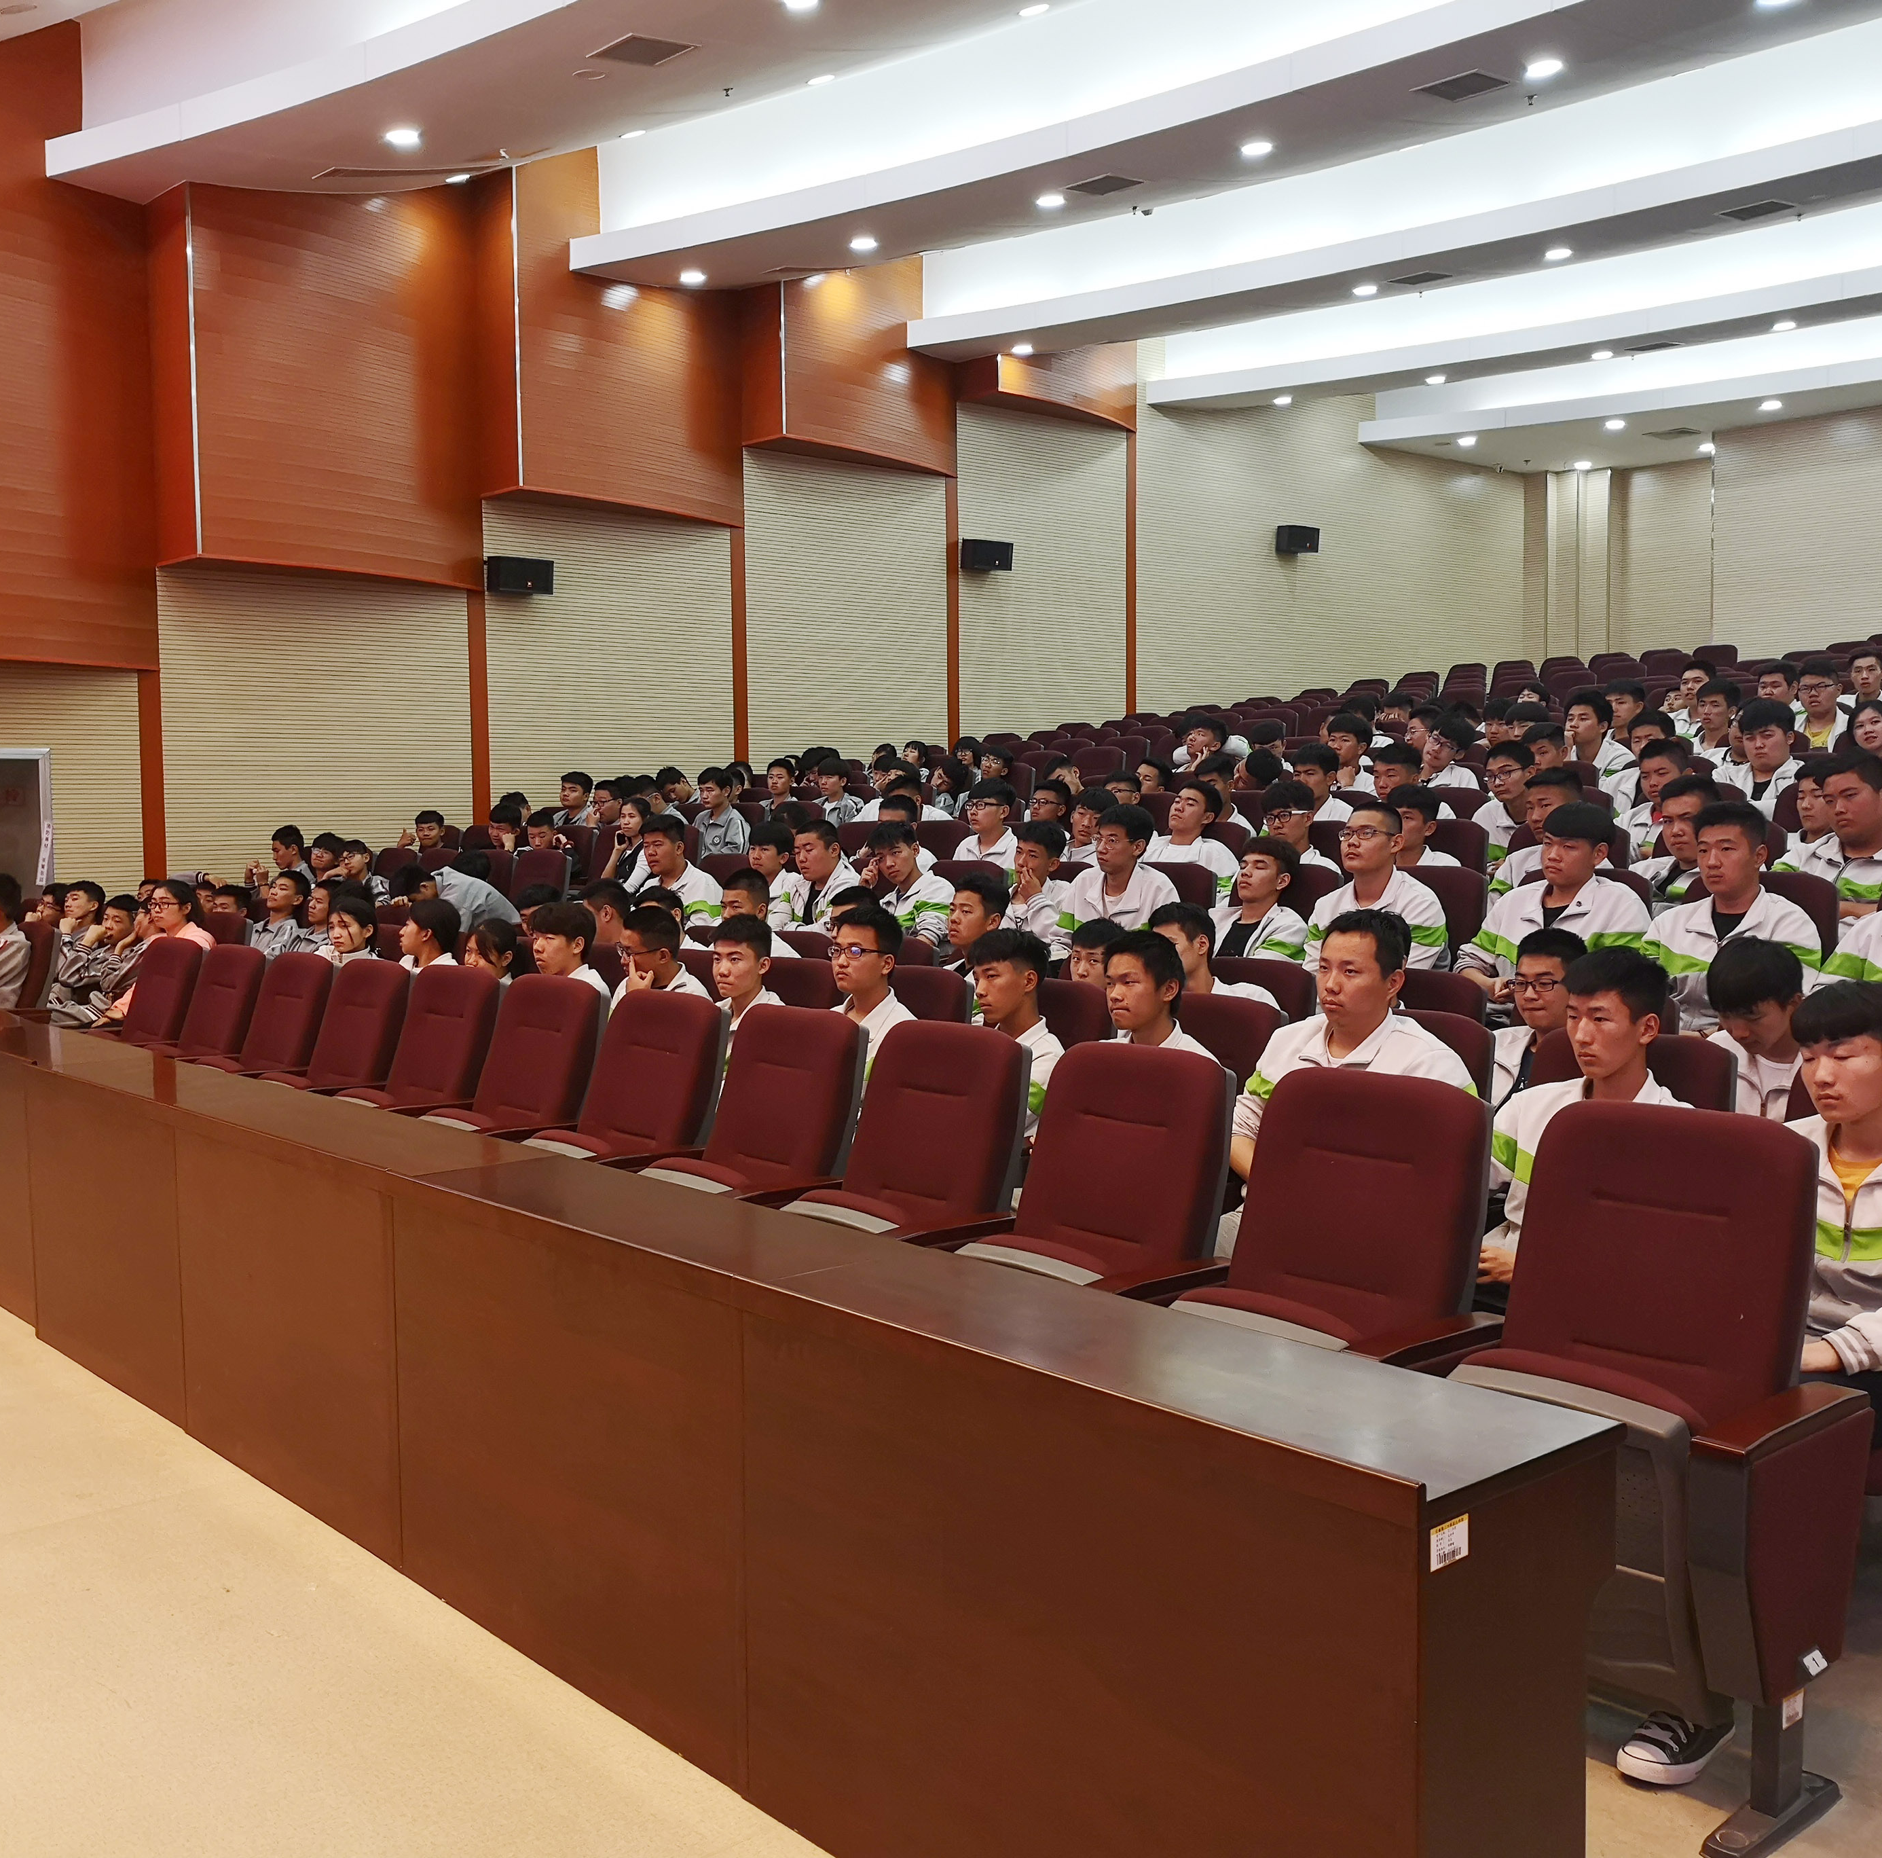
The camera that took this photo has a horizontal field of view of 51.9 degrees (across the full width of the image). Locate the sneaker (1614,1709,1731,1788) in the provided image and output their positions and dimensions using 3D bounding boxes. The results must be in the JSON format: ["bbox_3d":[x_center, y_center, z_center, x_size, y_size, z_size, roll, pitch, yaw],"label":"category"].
[{"bbox_3d":[1.171,1.258,3.059,0.277,0.105,0.103,-3,5,-41],"label":"sneaker"}]

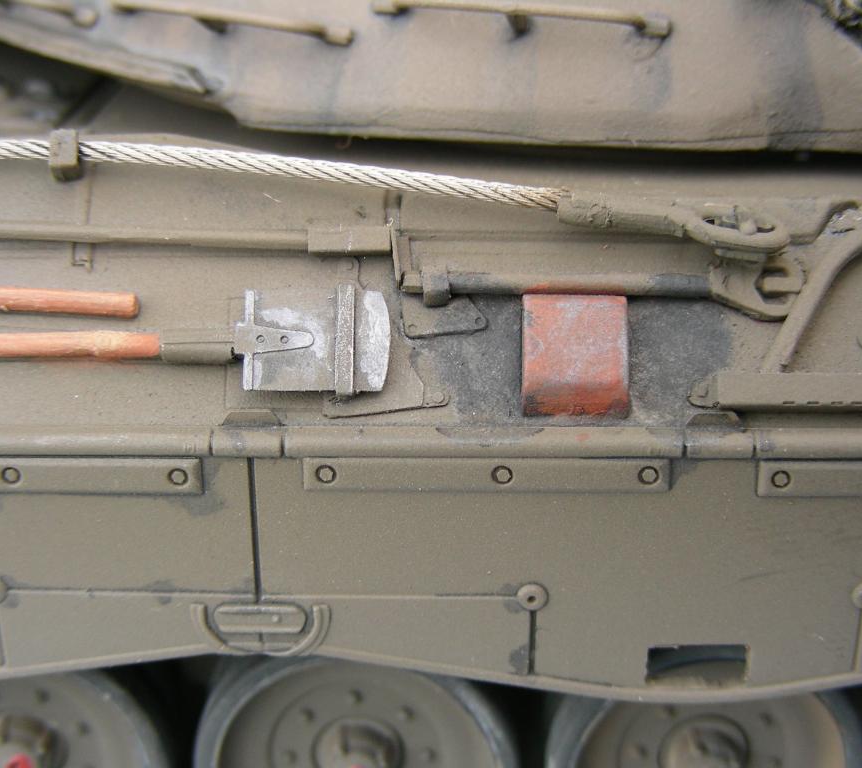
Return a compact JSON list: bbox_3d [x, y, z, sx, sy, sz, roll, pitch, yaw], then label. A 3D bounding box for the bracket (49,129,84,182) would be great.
[{"bbox_3d":[-0.020,-0.012,0.092,0.002,0.002,0.002,0,-18,0],"label":"bracket"}]

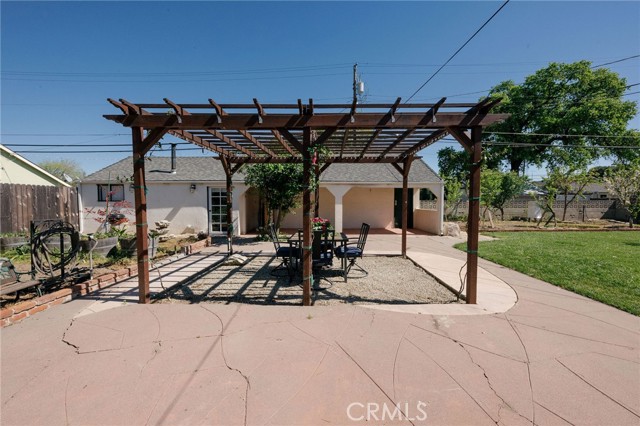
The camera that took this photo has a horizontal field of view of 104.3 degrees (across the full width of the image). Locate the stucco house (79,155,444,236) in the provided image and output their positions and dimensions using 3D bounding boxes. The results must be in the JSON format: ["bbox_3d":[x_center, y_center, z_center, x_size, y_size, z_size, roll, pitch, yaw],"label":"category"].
[{"bbox_3d":[-2.411,-0.957,12.607,14.800,3.650,5.200,0,3,1],"label":"stucco house"}]

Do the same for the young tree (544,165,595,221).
[{"bbox_3d":[16.683,-1.281,16.711,2.800,3.660,2.700,0,3,1],"label":"young tree"}]

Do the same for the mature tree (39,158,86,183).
[{"bbox_3d":[-24.631,-2.475,24.786,4.800,5.600,4.800,0,3,1],"label":"mature tree"}]

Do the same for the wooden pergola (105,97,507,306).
[{"bbox_3d":[-0.176,-0.163,4.951,5.480,2.750,3.800,0,3,1],"label":"wooden pergola"}]

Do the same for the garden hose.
[{"bbox_3d":[-4.517,0.651,4.272,0.580,0.920,0.220,-1,3,-19],"label":"garden hose"}]

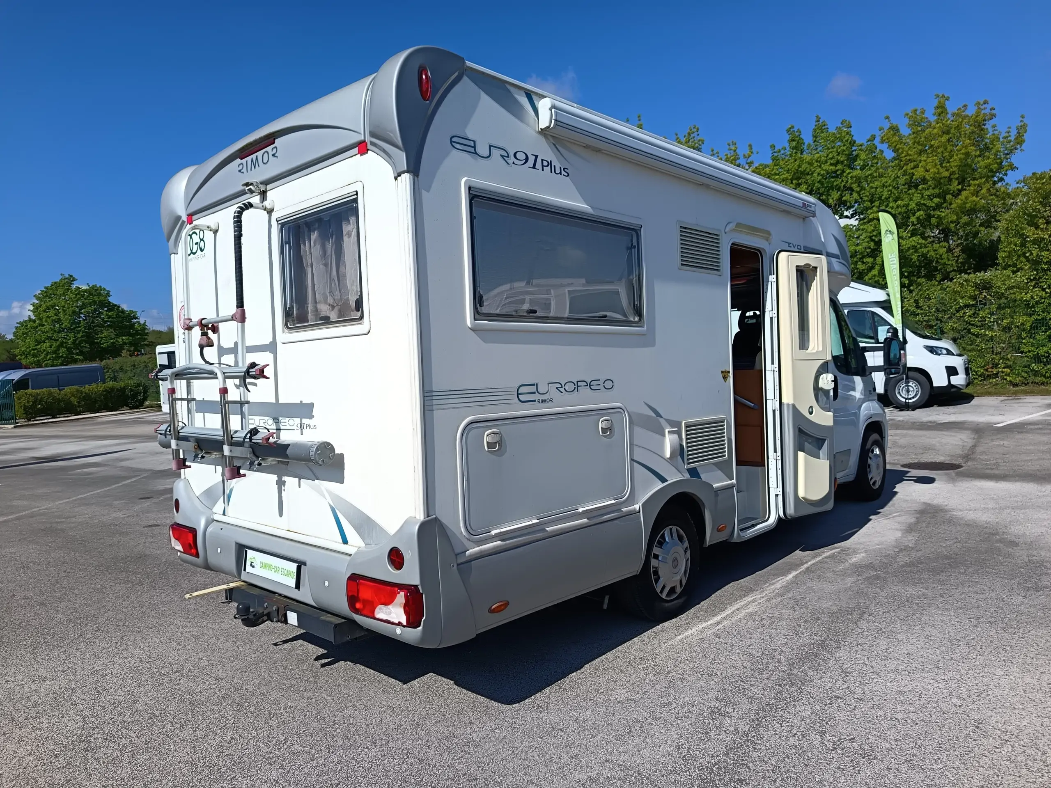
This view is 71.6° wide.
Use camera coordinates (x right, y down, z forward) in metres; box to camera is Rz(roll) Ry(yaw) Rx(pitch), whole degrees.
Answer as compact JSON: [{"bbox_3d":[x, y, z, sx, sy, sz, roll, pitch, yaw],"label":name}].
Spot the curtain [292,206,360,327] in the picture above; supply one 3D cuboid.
[{"bbox_3d":[-0.913,-0.596,3.328,0.560,0.530,0.080,-1,2,43],"label":"curtain"}]

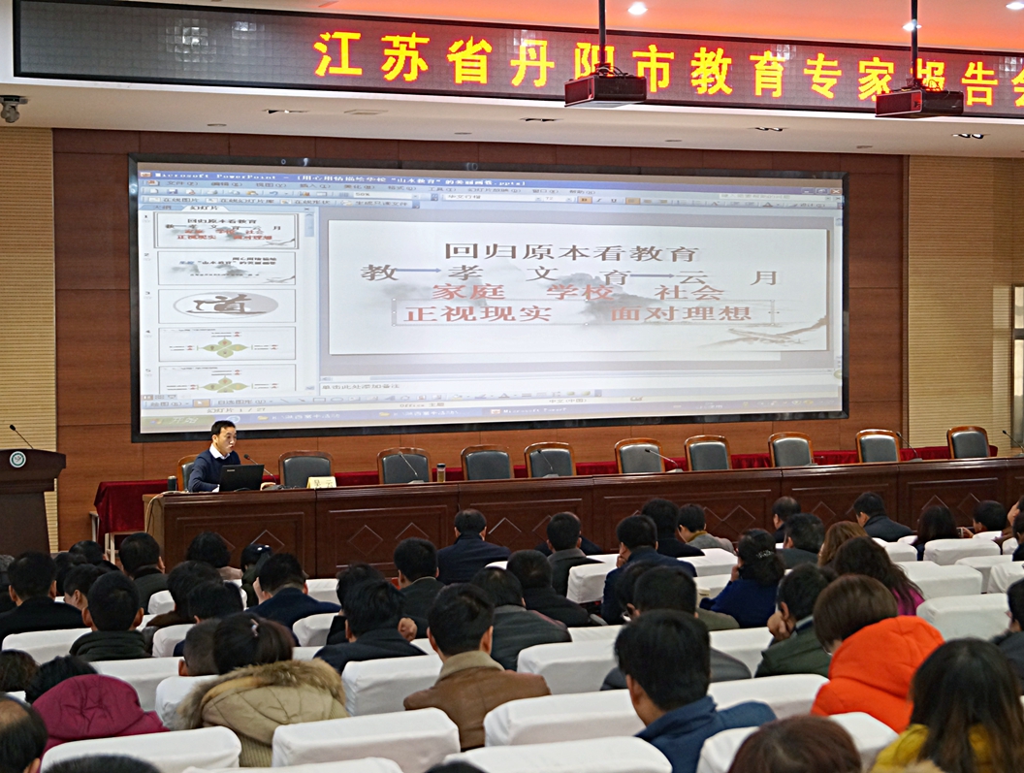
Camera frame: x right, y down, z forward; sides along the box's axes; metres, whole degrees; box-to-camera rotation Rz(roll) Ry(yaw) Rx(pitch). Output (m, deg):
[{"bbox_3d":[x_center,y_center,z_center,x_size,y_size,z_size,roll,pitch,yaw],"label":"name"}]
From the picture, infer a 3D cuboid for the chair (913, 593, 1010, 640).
[{"bbox_3d":[1.722,1.325,8.694,0.560,1.000,0.650,-1,2,-26],"label":"chair"}]

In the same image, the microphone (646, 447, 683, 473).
[{"bbox_3d":[1.296,0.630,18.386,0.420,0.197,0.140,2,3,45],"label":"microphone"}]

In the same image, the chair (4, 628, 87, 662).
[{"bbox_3d":[-1.731,1.414,8.228,0.580,1.000,0.630,-1,2,-25],"label":"chair"}]

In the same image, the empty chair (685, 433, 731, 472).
[{"bbox_3d":[1.877,0.941,19.230,0.570,0.970,0.600,-1,2,-26],"label":"empty chair"}]

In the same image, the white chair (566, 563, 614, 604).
[{"bbox_3d":[0.424,1.441,11.453,0.580,1.000,0.630,-1,2,-25],"label":"white chair"}]

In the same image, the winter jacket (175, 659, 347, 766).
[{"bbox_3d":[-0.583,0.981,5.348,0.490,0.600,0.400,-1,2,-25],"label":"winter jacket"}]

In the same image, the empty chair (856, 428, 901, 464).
[{"bbox_3d":[3.597,0.905,20.449,0.570,0.990,0.620,-1,2,-25],"label":"empty chair"}]

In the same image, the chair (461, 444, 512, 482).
[{"bbox_3d":[-0.118,0.997,18.358,0.570,0.990,0.620,-1,2,-25],"label":"chair"}]

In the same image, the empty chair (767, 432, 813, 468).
[{"bbox_3d":[2.658,0.923,19.613,0.570,0.970,0.600,-1,2,-26],"label":"empty chair"}]

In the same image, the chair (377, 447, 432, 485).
[{"bbox_3d":[-0.790,1.004,17.925,0.570,0.970,0.600,-1,2,-26],"label":"chair"}]

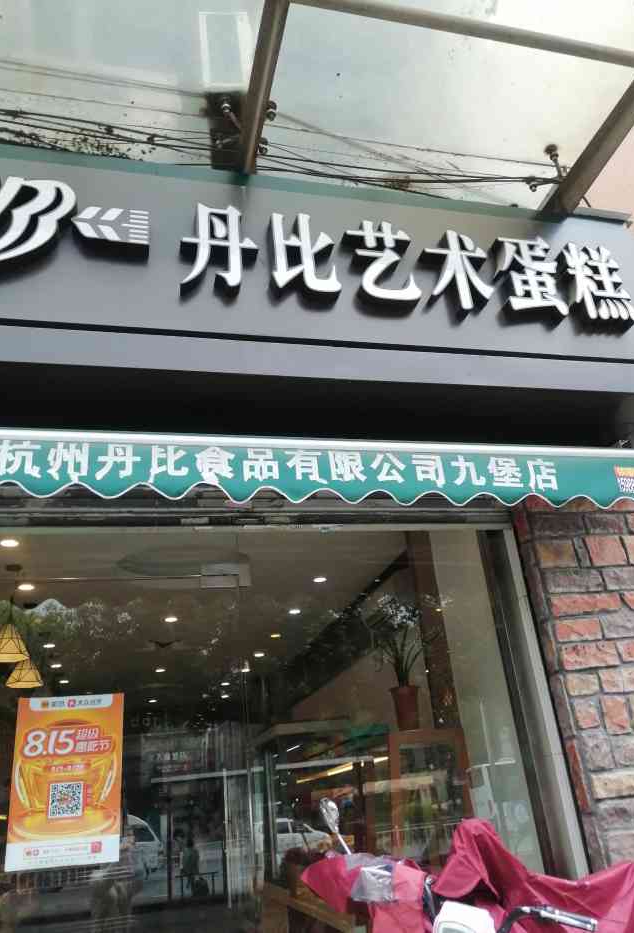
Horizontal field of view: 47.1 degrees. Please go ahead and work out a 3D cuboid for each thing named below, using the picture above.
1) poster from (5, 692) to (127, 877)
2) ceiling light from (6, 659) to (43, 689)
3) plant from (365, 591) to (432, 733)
[{"bbox_3d":[-0.952,1.190,2.787,0.396,0.604,0.010,1,-27,-14],"label":"poster"},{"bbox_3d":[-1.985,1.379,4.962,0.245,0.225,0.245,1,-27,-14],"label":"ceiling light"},{"bbox_3d":[0.472,1.144,4.268,0.400,0.780,0.400,1,-27,-14],"label":"plant"}]

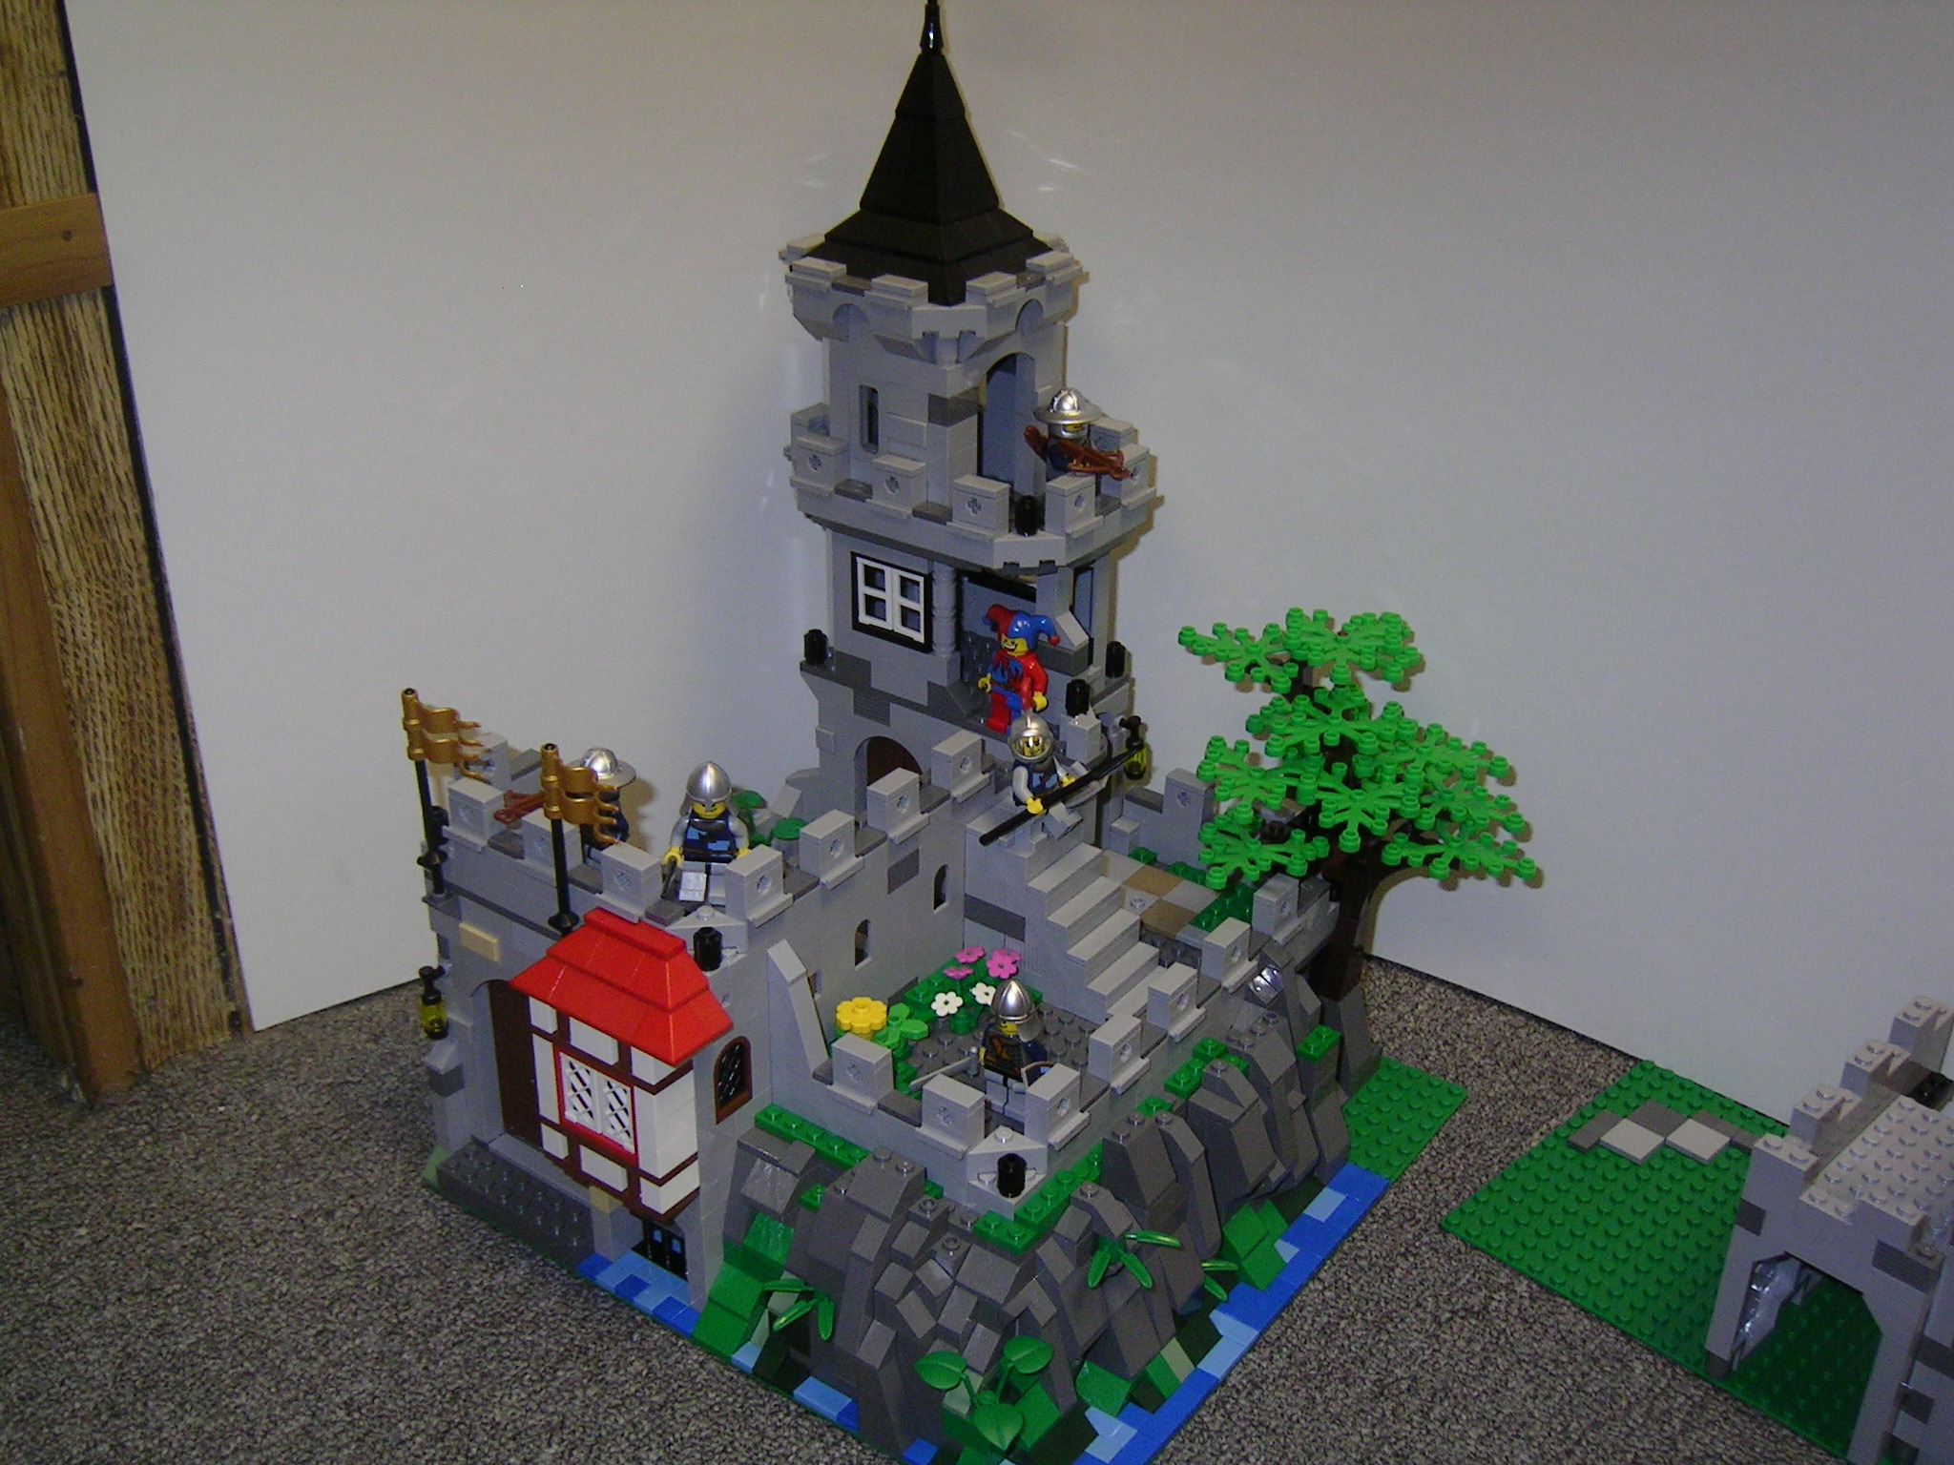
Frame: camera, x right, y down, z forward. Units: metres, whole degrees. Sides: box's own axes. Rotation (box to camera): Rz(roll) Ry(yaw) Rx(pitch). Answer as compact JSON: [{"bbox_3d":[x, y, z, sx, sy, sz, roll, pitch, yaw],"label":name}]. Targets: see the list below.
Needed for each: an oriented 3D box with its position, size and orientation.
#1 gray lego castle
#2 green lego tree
[{"bbox_3d":[0.000,-0.022,0.618,0.256,0.360,0.256,19,31,32],"label":"gray lego castle"},{"bbox_3d":[0.127,0.031,0.699,0.122,0.138,0.085,19,31,32],"label":"green lego tree"}]

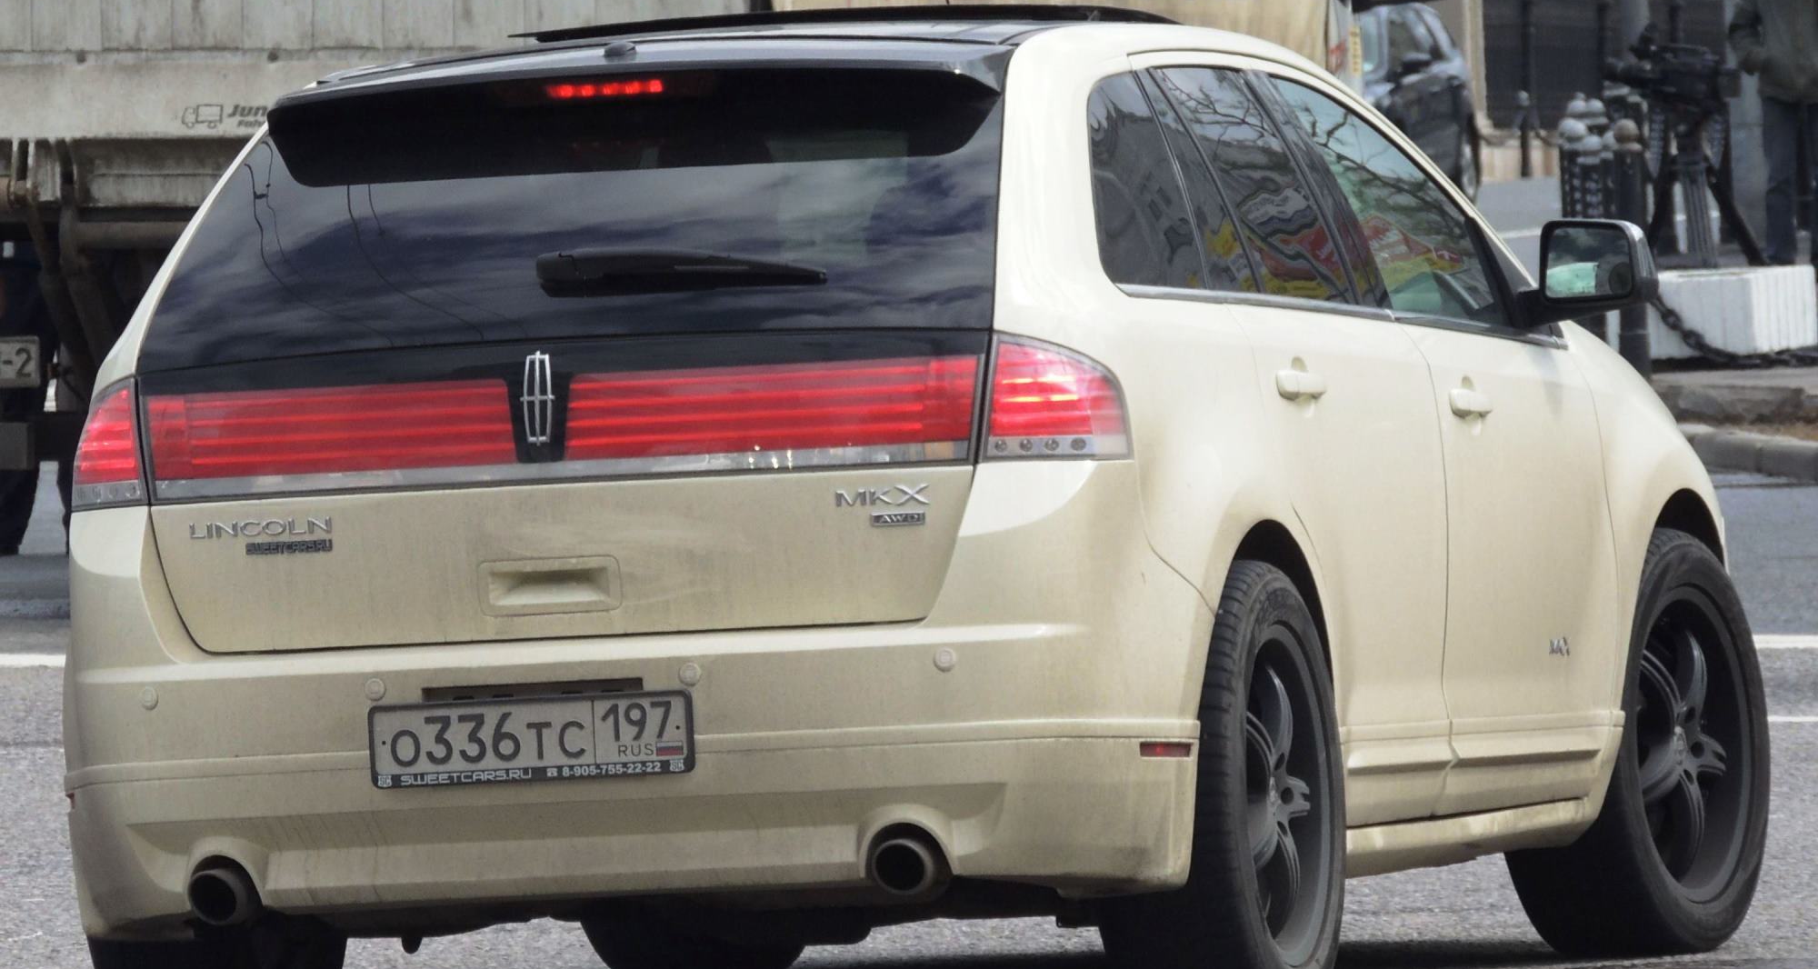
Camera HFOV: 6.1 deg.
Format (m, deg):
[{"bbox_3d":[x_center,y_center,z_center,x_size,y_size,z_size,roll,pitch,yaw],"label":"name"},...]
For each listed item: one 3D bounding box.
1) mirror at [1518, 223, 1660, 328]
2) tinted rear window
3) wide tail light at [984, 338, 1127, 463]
[{"bbox_3d":[1.165,-0.365,29.386,0.250,0.180,0.160,-3,0,16],"label":"mirror"},{"bbox_3d":[-0.505,-0.444,27.179,1.400,0.120,0.590,-3,41,16],"label":"tinted rear window"},{"bbox_3d":[0.233,-0.132,26.931,0.235,0.190,0.165,-3,0,-2],"label":"wide tail light"}]

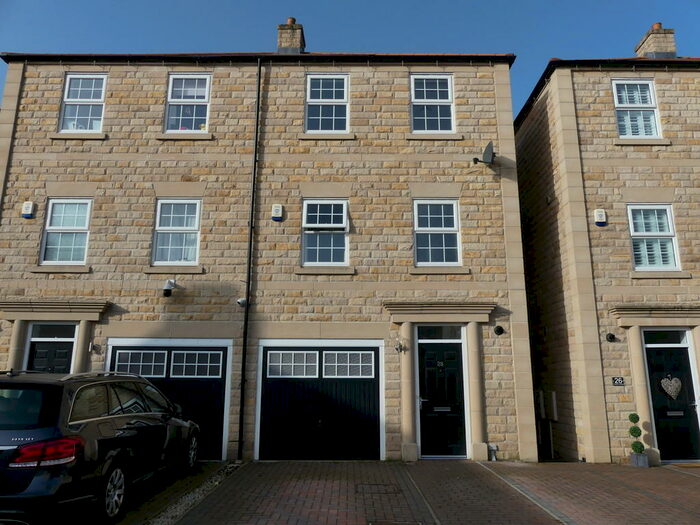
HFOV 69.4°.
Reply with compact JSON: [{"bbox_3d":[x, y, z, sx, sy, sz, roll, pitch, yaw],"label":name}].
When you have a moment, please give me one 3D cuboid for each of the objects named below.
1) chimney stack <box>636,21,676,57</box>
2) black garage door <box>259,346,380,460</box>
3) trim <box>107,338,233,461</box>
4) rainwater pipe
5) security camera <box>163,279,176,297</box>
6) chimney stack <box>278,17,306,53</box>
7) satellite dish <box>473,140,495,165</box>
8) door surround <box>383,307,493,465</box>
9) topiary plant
[{"bbox_3d":[9.220,-6.575,15.254,0.700,1.500,0.770,0,-13,0],"label":"chimney stack"},{"bbox_3d":[-0.515,2.446,9.088,2.290,2.100,0.100,0,-13,0],"label":"black garage door"},{"bbox_3d":[-3.305,2.509,9.091,2.130,1.970,0.060,0,-13,0],"label":"trim"},{"bbox_3d":[-1.857,-0.407,9.511,0.075,7.800,0.085,0,-13,0],"label":"rainwater pipe"},{"bbox_3d":[-3.297,0.473,9.241,0.155,0.310,0.290,0,-13,0],"label":"security camera"},{"bbox_3d":[-1.774,-6.775,15.367,0.700,1.570,0.800,0,-13,0],"label":"chimney stack"},{"bbox_3d":[2.575,-2.077,9.643,0.430,0.470,0.460,4,-13,-17],"label":"satellite dish"},{"bbox_3d":[1.610,2.078,8.861,2.030,2.700,0.300,0,-13,0],"label":"door surround"},{"bbox_3d":[4.835,2.879,8.497,0.215,0.660,0.215,0,-13,0],"label":"topiary plant"}]

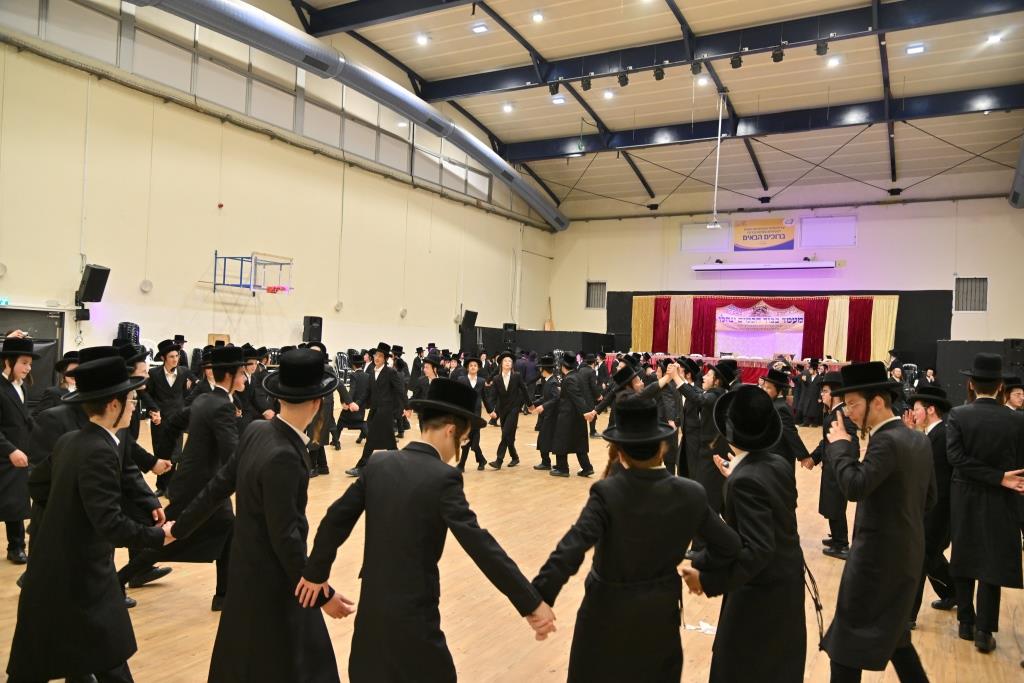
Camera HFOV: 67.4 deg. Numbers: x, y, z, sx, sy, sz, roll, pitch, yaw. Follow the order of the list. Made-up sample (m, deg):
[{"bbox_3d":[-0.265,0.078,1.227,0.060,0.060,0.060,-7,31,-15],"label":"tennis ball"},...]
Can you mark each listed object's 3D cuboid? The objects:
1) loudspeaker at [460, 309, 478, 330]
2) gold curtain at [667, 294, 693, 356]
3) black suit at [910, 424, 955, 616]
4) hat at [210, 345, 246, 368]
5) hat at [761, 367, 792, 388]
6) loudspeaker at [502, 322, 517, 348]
[{"bbox_3d":[-1.608,-0.811,28.718,0.380,0.710,0.400,20,8,29],"label":"loudspeaker"},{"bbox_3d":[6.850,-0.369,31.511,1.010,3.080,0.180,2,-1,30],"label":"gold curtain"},{"bbox_3d":[2.888,1.228,5.300,0.450,1.360,0.460,2,-1,12],"label":"black suit"},{"bbox_3d":[-1.833,0.097,4.950,0.310,0.130,0.280,-4,0,-12],"label":"hat"},{"bbox_3d":[2.519,0.347,7.300,0.310,0.130,0.280,15,5,27],"label":"hat"},{"bbox_3d":[-0.056,-0.140,21.500,0.400,0.700,0.380,2,-1,-3],"label":"loudspeaker"}]

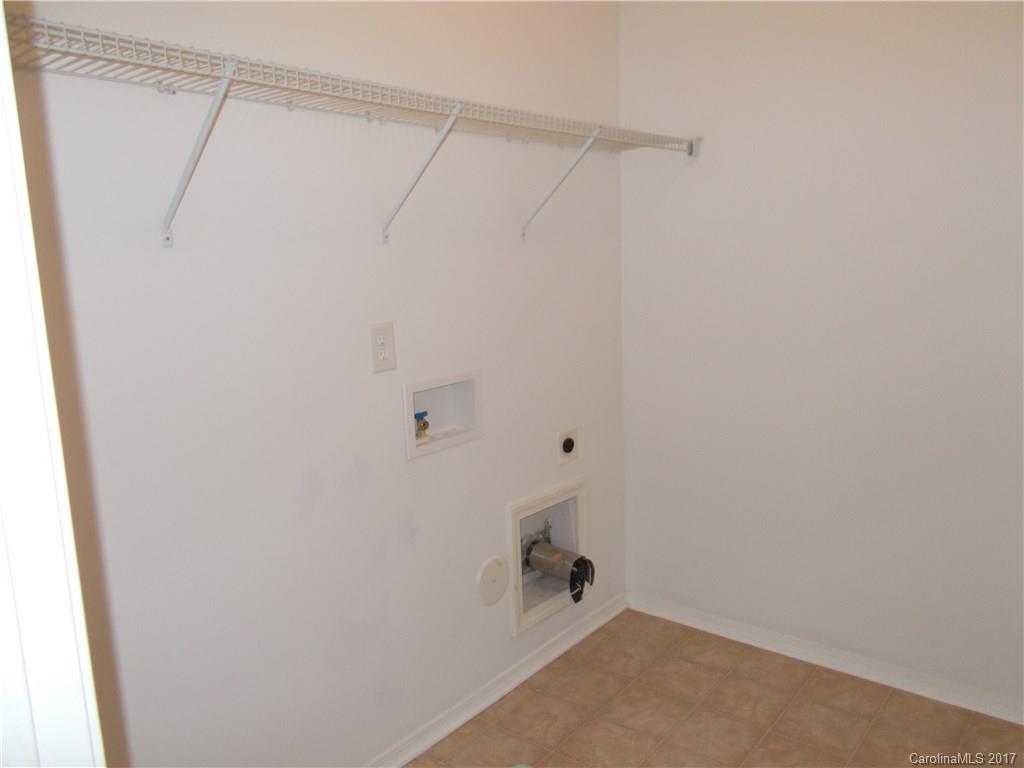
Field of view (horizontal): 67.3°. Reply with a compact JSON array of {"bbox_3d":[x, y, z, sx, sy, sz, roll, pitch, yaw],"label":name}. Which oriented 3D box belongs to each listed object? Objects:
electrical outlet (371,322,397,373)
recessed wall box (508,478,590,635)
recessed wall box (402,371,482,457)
[{"bbox_3d":[-0.332,-0.094,1.986,0.010,0.125,0.079,5,12,39],"label":"electrical outlet"},{"bbox_3d":[0.077,0.569,2.648,0.165,0.430,0.425,5,12,39],"label":"recessed wall box"},{"bbox_3d":[-0.221,0.082,2.196,0.085,0.207,0.304,5,12,39],"label":"recessed wall box"}]

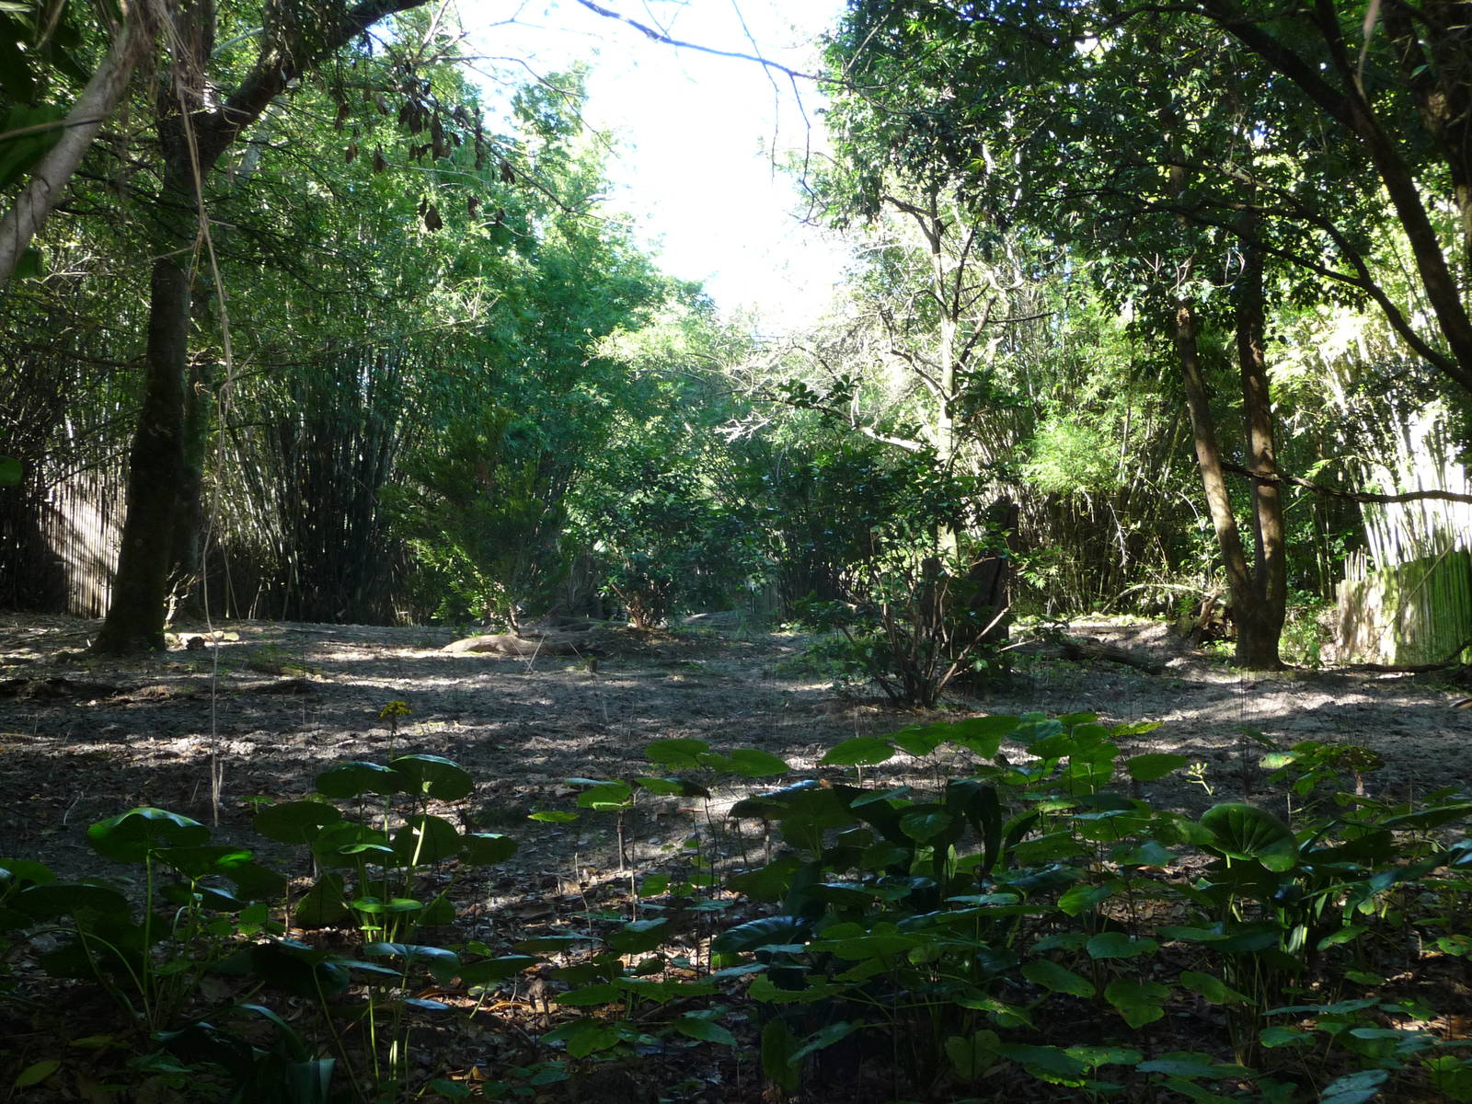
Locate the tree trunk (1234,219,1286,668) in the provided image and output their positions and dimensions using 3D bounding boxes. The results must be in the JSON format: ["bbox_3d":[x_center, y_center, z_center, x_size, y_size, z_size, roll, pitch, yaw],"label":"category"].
[{"bbox_3d":[4.584,-0.951,16.000,0.440,3.920,0.420,0,1,0],"label":"tree trunk"}]

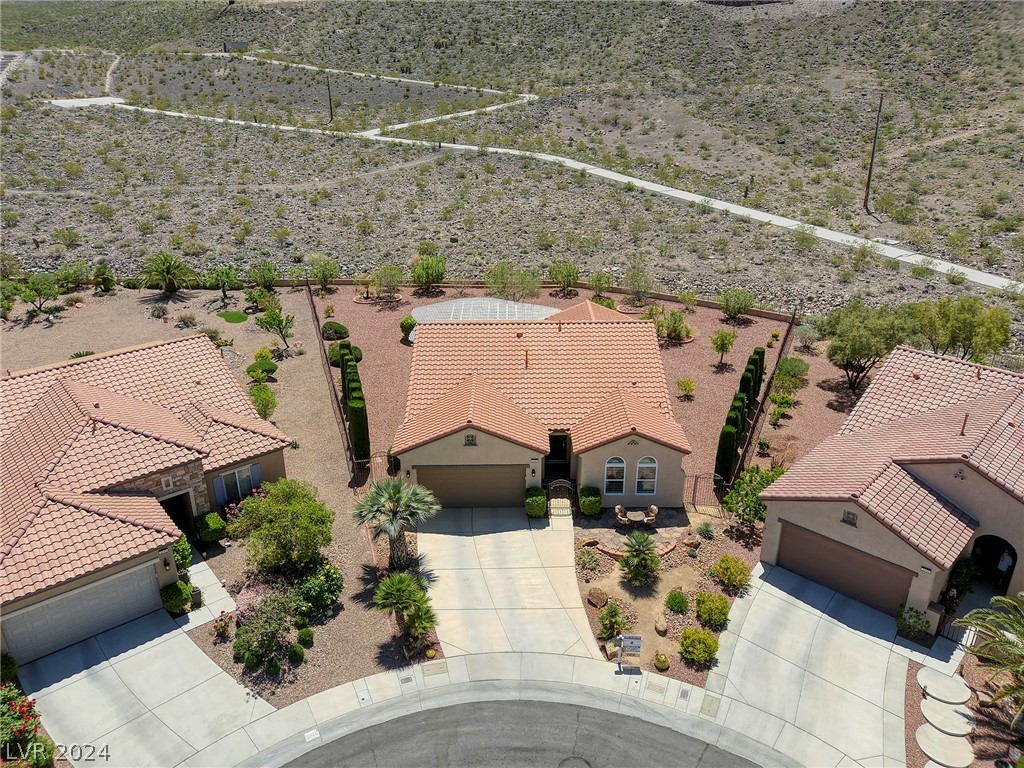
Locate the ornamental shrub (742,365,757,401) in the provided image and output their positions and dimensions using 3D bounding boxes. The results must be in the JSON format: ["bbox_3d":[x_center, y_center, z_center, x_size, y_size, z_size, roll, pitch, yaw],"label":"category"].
[{"bbox_3d":[12.986,0.505,42.385,0.740,3.100,0.740,0,24,0],"label":"ornamental shrub"}]

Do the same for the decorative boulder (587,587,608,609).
[{"bbox_3d":[3.233,8.020,28.831,0.730,0.630,0.780,0,23,0],"label":"decorative boulder"}]

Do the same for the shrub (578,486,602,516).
[{"bbox_3d":[3.487,5.225,33.956,0.930,1.050,0.900,0,22,0],"label":"shrub"}]

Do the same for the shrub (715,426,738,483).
[{"bbox_3d":[9.845,3.429,35.558,0.870,3.220,0.870,0,24,0],"label":"shrub"}]

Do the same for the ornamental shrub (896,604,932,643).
[{"bbox_3d":[14.405,8.520,27.572,1.034,1.179,1.034,0,24,0],"label":"ornamental shrub"}]

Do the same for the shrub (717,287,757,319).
[{"bbox_3d":[17.212,-6.147,58.770,2.620,2.150,2.620,0,24,0],"label":"shrub"}]

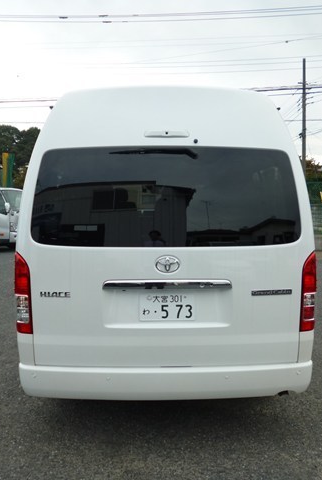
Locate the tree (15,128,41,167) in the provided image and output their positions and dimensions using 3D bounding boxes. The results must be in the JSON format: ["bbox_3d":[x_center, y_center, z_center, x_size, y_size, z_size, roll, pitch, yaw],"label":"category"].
[{"bbox_3d":[-13.298,-6.556,44.637,3.499,9.374,3.499,0,4,0],"label":"tree"}]

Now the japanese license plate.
[{"bbox_3d":[0.038,0.396,2.620,0.330,0.165,0.015,0,4,0],"label":"japanese license plate"}]

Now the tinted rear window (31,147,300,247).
[{"bbox_3d":[0.030,-0.265,2.645,1.600,0.600,0.090,0,-5,0],"label":"tinted rear window"}]

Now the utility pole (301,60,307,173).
[{"bbox_3d":[9.552,-6.356,29.610,0.320,11.204,0.320,0,4,0],"label":"utility pole"}]

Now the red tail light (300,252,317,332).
[{"bbox_3d":[0.893,0.316,2.690,0.130,0.490,0.140,0,4,0],"label":"red tail light"}]

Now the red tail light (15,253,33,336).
[{"bbox_3d":[-0.825,0.318,2.680,0.130,0.490,0.140,0,4,0],"label":"red tail light"}]

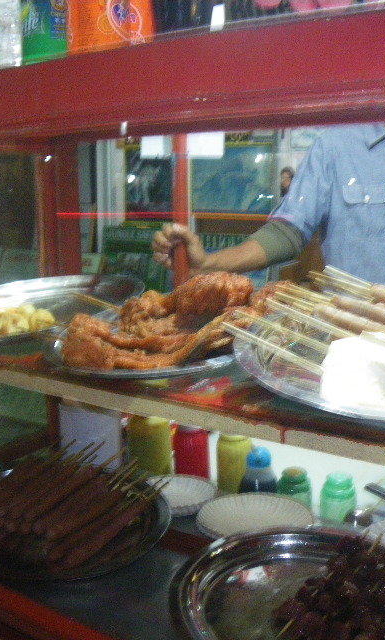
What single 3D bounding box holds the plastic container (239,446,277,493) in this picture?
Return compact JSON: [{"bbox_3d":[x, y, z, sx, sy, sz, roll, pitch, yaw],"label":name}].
[{"bbox_3d":[0.109,0.255,1.146,0.062,0.100,0.062,-1,10,0],"label":"plastic container"}]

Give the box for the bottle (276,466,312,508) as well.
[{"bbox_3d":[0.166,0.274,1.105,0.058,0.075,0.058,-1,10,0],"label":"bottle"}]

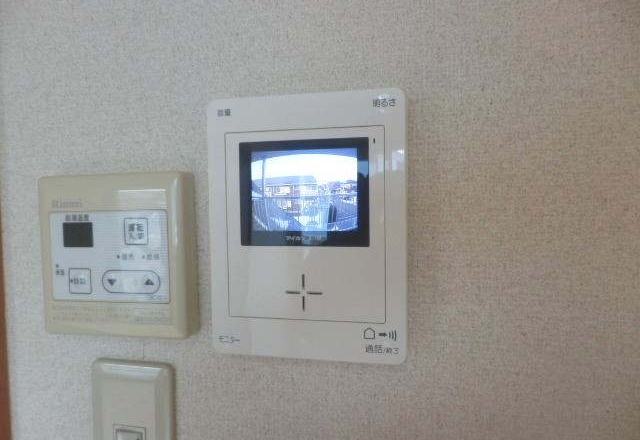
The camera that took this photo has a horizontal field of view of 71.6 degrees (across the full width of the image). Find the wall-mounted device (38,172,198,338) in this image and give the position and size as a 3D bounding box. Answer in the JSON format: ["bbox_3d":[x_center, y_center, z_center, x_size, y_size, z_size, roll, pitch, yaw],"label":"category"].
[{"bbox_3d":[-0.149,0.026,0.330,0.117,0.117,0.021,0,2,11],"label":"wall-mounted device"}]

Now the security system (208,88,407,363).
[{"bbox_3d":[-0.008,0.005,0.300,0.131,0.173,0.022,0,2,11],"label":"security system"}]

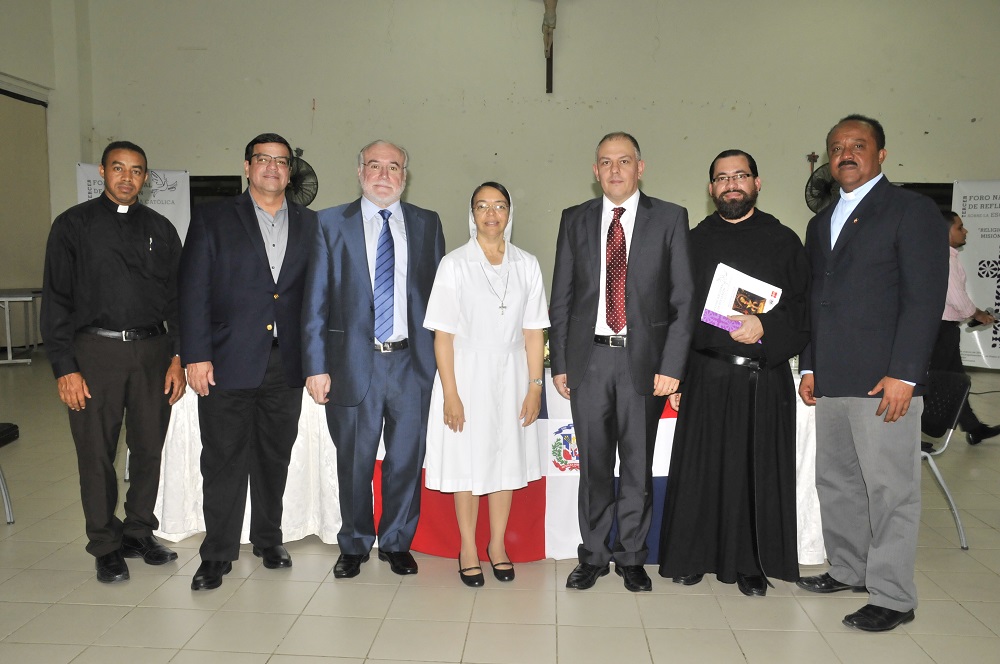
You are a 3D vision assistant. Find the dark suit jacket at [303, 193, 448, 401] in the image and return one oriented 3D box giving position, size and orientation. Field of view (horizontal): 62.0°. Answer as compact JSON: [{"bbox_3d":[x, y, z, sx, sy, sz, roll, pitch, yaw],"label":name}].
[{"bbox_3d":[-0.503,-0.130,3.312,0.580,0.820,0.330,0,5,-12],"label":"dark suit jacket"}]

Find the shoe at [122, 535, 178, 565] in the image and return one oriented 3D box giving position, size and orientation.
[{"bbox_3d":[-1.472,0.890,3.473,0.300,0.105,0.107,3,6,23],"label":"shoe"}]

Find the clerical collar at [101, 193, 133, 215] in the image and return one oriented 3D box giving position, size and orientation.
[{"bbox_3d":[-1.476,-0.503,3.245,0.140,0.085,0.140,-2,6,-28],"label":"clerical collar"}]

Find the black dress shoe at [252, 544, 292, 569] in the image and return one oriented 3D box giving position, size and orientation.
[{"bbox_3d":[-0.957,0.896,3.490,0.105,0.105,0.292,-3,6,-33],"label":"black dress shoe"}]

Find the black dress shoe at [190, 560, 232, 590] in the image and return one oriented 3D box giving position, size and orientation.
[{"bbox_3d":[-1.125,0.913,3.274,0.105,0.105,0.292,1,5,5],"label":"black dress shoe"}]

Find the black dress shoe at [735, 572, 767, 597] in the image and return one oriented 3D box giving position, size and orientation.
[{"bbox_3d":[0.964,0.942,3.280,0.105,0.100,0.285,1,5,-3],"label":"black dress shoe"}]

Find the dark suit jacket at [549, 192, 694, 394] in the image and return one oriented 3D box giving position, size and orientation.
[{"bbox_3d":[0.477,-0.158,3.268,0.550,0.790,0.300,2,5,12],"label":"dark suit jacket"}]

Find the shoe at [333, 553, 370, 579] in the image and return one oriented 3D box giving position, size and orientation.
[{"bbox_3d":[-0.604,0.907,3.410,0.105,0.105,0.292,1,5,7],"label":"shoe"}]

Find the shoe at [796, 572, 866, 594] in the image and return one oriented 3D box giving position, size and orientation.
[{"bbox_3d":[1.304,0.950,3.239,0.290,0.100,0.105,1,5,-1],"label":"shoe"}]

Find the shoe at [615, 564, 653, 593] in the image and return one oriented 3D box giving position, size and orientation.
[{"bbox_3d":[0.530,0.935,3.288,0.102,0.100,0.278,-1,5,-17],"label":"shoe"}]

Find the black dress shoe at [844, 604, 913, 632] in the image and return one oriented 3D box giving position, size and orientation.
[{"bbox_3d":[1.351,0.974,2.952,0.312,0.105,0.110,-2,6,-26],"label":"black dress shoe"}]

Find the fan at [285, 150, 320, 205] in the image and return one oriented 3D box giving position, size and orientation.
[{"bbox_3d":[-2.447,-1.760,9.765,0.670,0.710,0.380,1,5,4],"label":"fan"}]

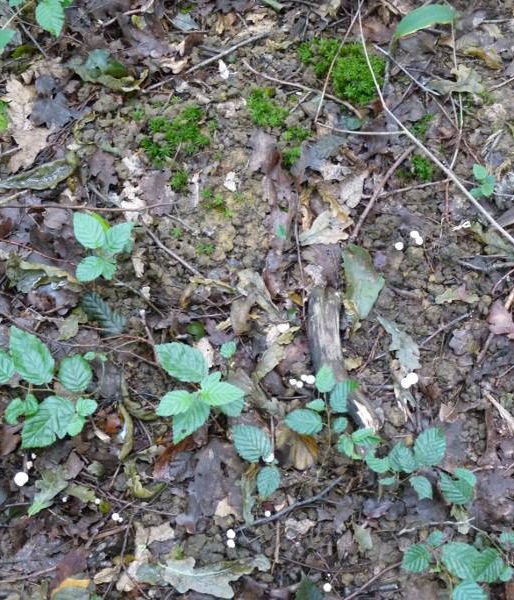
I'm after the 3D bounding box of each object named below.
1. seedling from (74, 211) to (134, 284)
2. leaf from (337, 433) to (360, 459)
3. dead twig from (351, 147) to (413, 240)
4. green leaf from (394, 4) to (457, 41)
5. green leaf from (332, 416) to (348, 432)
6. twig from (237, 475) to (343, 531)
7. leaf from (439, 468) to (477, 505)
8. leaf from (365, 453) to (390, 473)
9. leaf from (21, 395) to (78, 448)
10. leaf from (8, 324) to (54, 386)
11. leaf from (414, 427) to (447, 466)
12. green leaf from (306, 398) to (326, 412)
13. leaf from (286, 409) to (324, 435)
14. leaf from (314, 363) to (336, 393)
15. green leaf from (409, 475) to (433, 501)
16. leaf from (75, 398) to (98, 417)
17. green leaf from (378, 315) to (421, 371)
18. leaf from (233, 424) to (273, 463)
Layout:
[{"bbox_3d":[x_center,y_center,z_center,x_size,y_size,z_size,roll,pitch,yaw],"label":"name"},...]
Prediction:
[{"bbox_3d":[-0.166,-0.058,1.205,0.067,0.045,0.071,0,53,0],"label":"seedling"},{"bbox_3d":[0.093,0.147,1.123,0.016,0.010,0.030,-26,67,-12],"label":"leaf"},{"bbox_3d":[0.148,-0.125,1.298,0.009,0.012,0.146,29,67,13],"label":"dead twig"},{"bbox_3d":[0.216,-0.372,1.470,0.095,0.025,0.031,-24,60,-15],"label":"green leaf"},{"bbox_3d":[0.092,0.139,1.239,0.022,0.006,0.015,-40,70,-18],"label":"green leaf"},{"bbox_3d":[0.037,0.213,1.147,0.126,0.012,0.015,-24,60,-15],"label":"twig"},{"bbox_3d":[0.219,0.203,1.210,0.032,0.012,0.044,-39,70,-17],"label":"leaf"},{"bbox_3d":[0.123,0.166,1.145,0.025,0.010,0.017,22,60,14],"label":"leaf"},{"bbox_3d":[-0.221,0.131,1.167,0.044,0.018,0.070,31,62,18],"label":"leaf"},{"bbox_3d":[-0.253,0.062,1.242,0.041,0.016,0.080,-27,70,-14],"label":"leaf"},{"bbox_3d":[0.181,0.150,1.143,0.030,0.014,0.049,25,60,15],"label":"leaf"},{"bbox_3d":[0.057,0.102,1.077,0.019,0.012,0.015,-3,57,-2],"label":"green leaf"},{"bbox_3d":[0.052,0.134,1.220,0.042,0.011,0.029,10,64,5],"label":"leaf"},{"bbox_3d":[0.065,0.074,1.065,0.021,0.012,0.032,1,57,1],"label":"leaf"},{"bbox_3d":[0.165,0.188,1.114,0.019,0.010,0.030,-31,68,-14],"label":"green leaf"},{"bbox_3d":[-0.175,0.111,1.141,0.023,0.006,0.017,-36,69,-16],"label":"leaf"},{"bbox_3d":[0.159,0.048,1.254,0.034,0.012,0.081,-25,60,-15],"label":"green leaf"},{"bbox_3d":[-0.004,0.159,1.230,0.035,0.012,0.052,-40,70,-18],"label":"leaf"}]

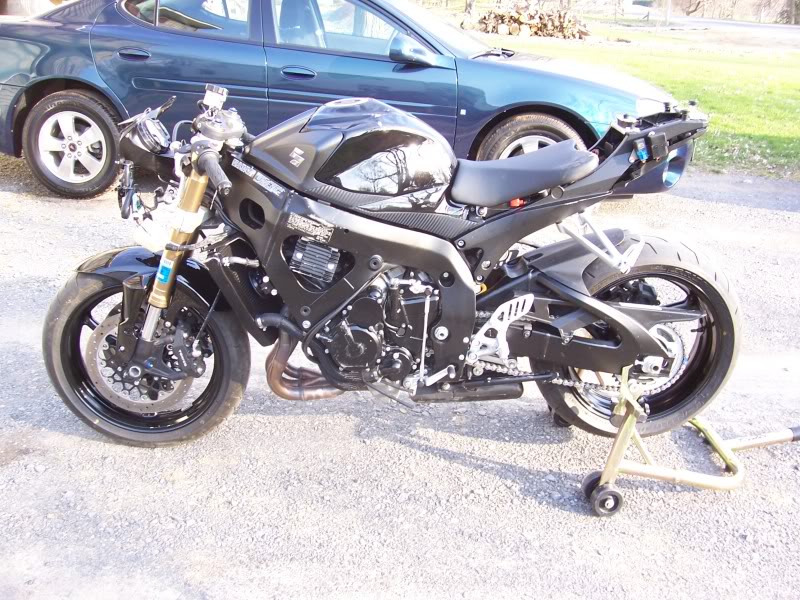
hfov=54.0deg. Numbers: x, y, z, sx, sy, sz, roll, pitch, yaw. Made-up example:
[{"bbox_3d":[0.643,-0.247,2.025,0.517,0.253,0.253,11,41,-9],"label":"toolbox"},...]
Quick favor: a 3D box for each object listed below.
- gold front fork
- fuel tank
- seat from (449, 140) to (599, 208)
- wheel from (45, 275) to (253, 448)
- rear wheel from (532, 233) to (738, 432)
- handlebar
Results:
[{"bbox_3d":[-0.569,-0.163,2.030,0.056,0.423,0.056,21,19,-6],"label":"gold front fork"},{"bbox_3d":[-0.125,-0.394,2.067,0.550,0.265,0.310,1,21,-3],"label":"fuel tank"},{"bbox_3d":[0.313,-0.346,2.103,0.380,0.160,0.265,1,21,-3],"label":"seat"},{"bbox_3d":[-0.726,0.158,2.266,0.600,0.600,0.122,3,21,1],"label":"wheel"},{"bbox_3d":[0.678,0.116,2.299,0.630,0.630,0.180,1,21,-3],"label":"rear wheel"},{"bbox_3d":[-0.431,-0.298,1.852,0.042,0.042,0.171,-9,44,-27],"label":"handlebar"}]

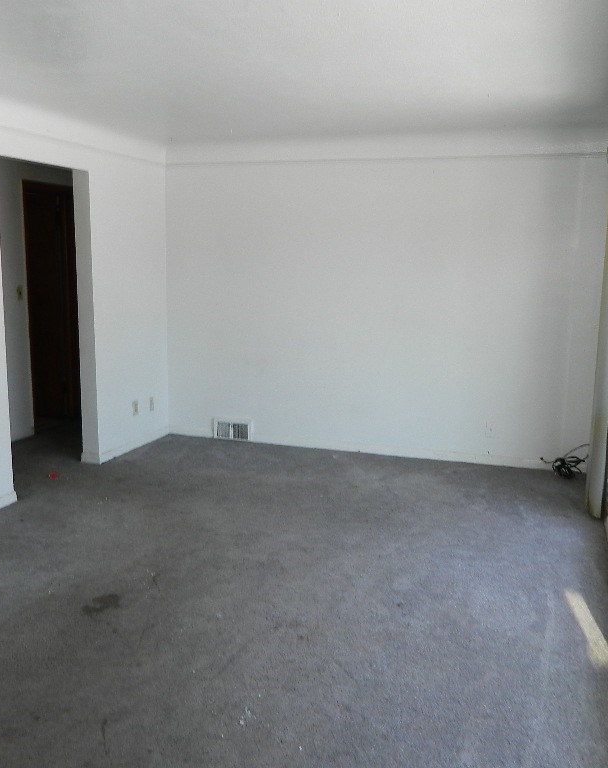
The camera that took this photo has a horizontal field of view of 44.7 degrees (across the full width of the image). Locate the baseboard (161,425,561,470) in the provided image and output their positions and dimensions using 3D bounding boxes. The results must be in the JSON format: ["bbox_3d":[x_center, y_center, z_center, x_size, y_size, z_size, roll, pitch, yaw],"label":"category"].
[{"bbox_3d":[0.355,0.503,5.905,3.220,0.072,0.018,4,10,19],"label":"baseboard"}]

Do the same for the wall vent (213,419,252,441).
[{"bbox_3d":[-0.598,0.390,6.198,0.355,0.168,0.030,4,10,19],"label":"wall vent"}]

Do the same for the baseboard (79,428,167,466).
[{"bbox_3d":[-1.414,0.474,5.949,0.171,0.072,1.020,4,10,19],"label":"baseboard"}]

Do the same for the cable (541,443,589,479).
[{"bbox_3d":[1.875,0.561,5.295,0.350,0.200,0.180,4,10,19],"label":"cable"}]

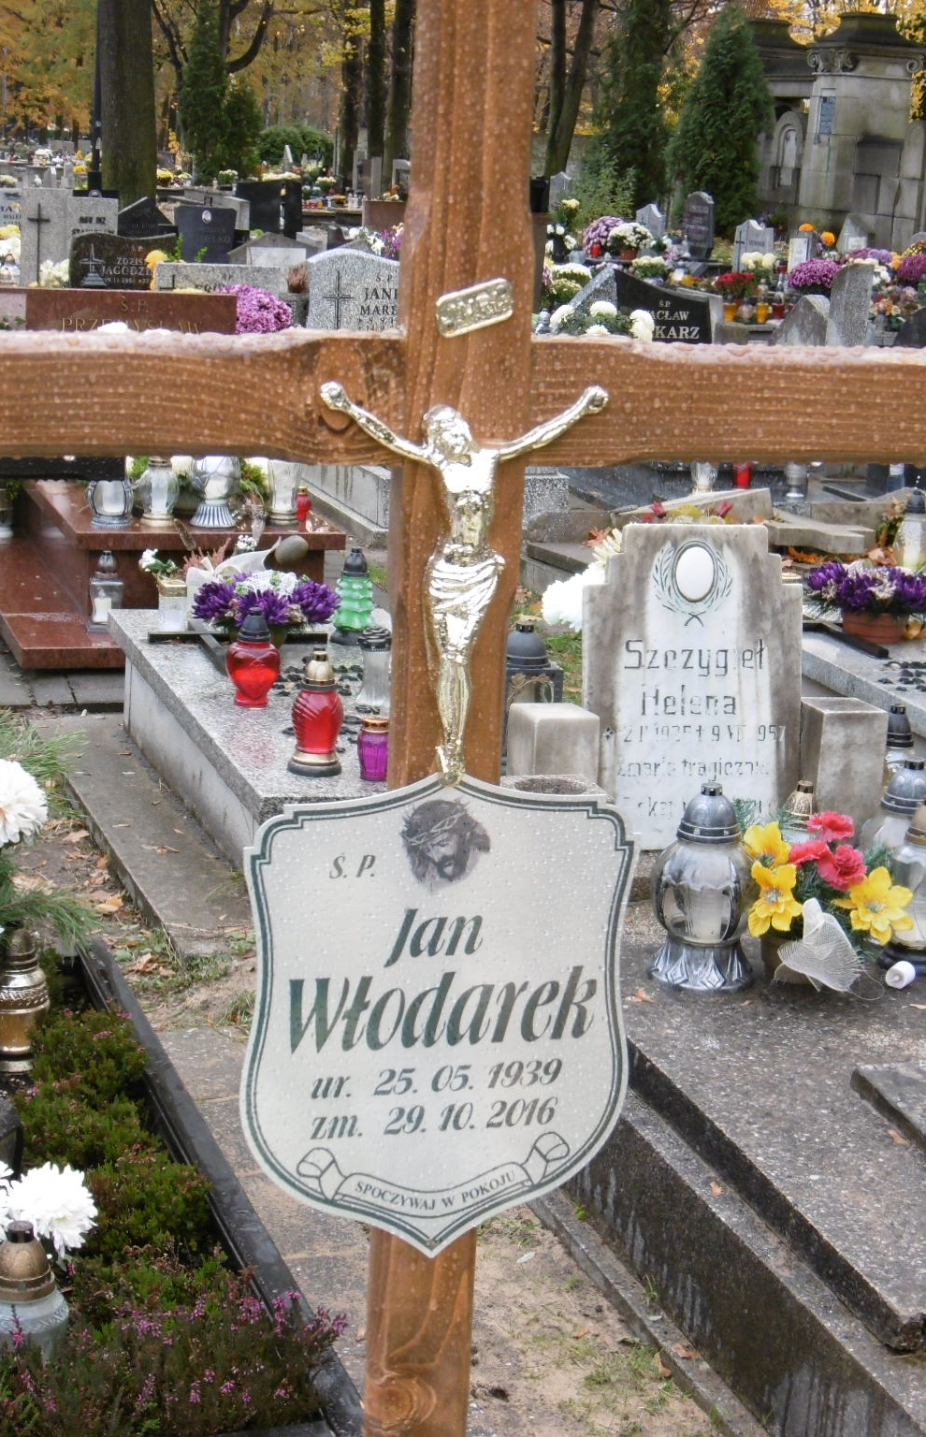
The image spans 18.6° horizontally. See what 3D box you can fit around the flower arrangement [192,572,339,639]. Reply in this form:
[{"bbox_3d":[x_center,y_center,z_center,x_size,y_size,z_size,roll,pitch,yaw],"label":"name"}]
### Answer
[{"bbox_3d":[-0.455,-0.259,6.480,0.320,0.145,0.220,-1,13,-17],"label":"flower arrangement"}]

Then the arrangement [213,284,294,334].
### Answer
[{"bbox_3d":[-0.797,-1.497,10.400,0.350,0.280,0.330,2,13,-4],"label":"arrangement"}]

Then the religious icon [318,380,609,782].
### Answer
[{"bbox_3d":[0.001,-0.085,1.750,0.178,0.250,0.050,-1,13,-17],"label":"religious icon"}]

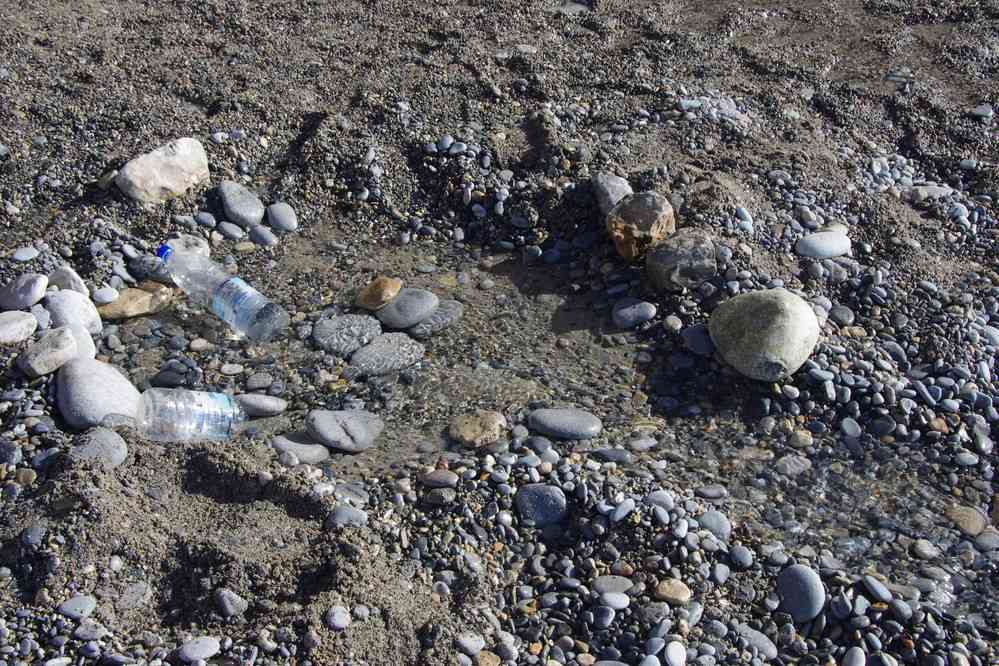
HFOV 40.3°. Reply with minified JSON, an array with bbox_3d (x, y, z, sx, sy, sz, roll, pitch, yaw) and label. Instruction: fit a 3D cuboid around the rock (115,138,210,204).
[{"bbox_3d":[-0.702,-0.339,2.837,0.196,0.134,0.156,-12,37,-16],"label":"rock"}]

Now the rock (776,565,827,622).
[{"bbox_3d":[0.434,0.374,1.954,0.072,0.064,0.090,-6,40,-8],"label":"rock"}]

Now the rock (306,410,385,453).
[{"bbox_3d":[-0.250,0.160,2.209,0.126,0.052,0.083,0,40,0],"label":"rock"}]

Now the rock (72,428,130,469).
[{"bbox_3d":[-0.639,0.188,2.176,0.094,0.060,0.086,0,40,0],"label":"rock"}]

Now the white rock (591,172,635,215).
[{"bbox_3d":[0.232,-0.271,2.724,0.090,0.090,0.100,-10,41,-11],"label":"white rock"}]

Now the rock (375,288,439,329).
[{"bbox_3d":[-0.166,-0.044,2.453,0.110,0.050,0.080,-10,41,-11],"label":"rock"}]

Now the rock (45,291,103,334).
[{"bbox_3d":[-0.788,-0.036,2.522,0.102,0.080,0.096,12,37,16],"label":"rock"}]

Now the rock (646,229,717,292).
[{"bbox_3d":[0.350,-0.140,2.620,0.134,0.117,0.139,0,35,0],"label":"rock"}]

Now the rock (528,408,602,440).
[{"bbox_3d":[0.112,0.156,2.316,0.126,0.042,0.069,3,35,4],"label":"rock"}]

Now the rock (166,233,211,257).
[{"bbox_3d":[-0.594,-0.163,2.595,0.084,0.054,0.075,0,40,0],"label":"rock"}]

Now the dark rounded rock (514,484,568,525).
[{"bbox_3d":[0.063,0.266,2.097,0.080,0.052,0.076,0,35,0],"label":"dark rounded rock"}]

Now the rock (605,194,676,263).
[{"bbox_3d":[0.274,-0.205,2.645,0.135,0.108,0.120,0,40,0],"label":"rock"}]

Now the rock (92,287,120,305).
[{"bbox_3d":[-0.719,-0.069,2.482,0.048,0.029,0.041,0,40,0],"label":"rock"}]

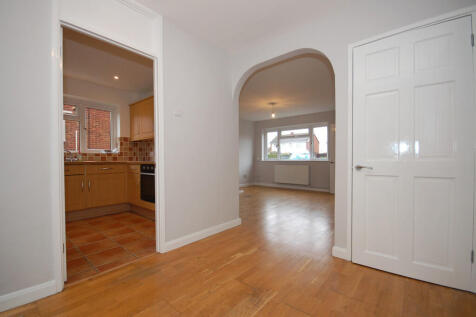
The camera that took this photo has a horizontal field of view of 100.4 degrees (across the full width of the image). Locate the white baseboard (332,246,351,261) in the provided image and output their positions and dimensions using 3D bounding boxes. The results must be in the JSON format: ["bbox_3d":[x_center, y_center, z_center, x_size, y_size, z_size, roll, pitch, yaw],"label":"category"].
[{"bbox_3d":[0.996,0.917,1.915,0.145,0.094,0.022,0,0,40],"label":"white baseboard"}]

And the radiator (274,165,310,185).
[{"bbox_3d":[1.785,0.530,6.580,1.190,0.585,0.100,0,0,39],"label":"radiator"}]

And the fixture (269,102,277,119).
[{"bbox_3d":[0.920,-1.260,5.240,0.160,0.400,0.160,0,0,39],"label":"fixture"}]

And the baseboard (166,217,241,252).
[{"bbox_3d":[-0.350,0.918,2.480,0.022,0.094,1.200,0,0,43],"label":"baseboard"}]

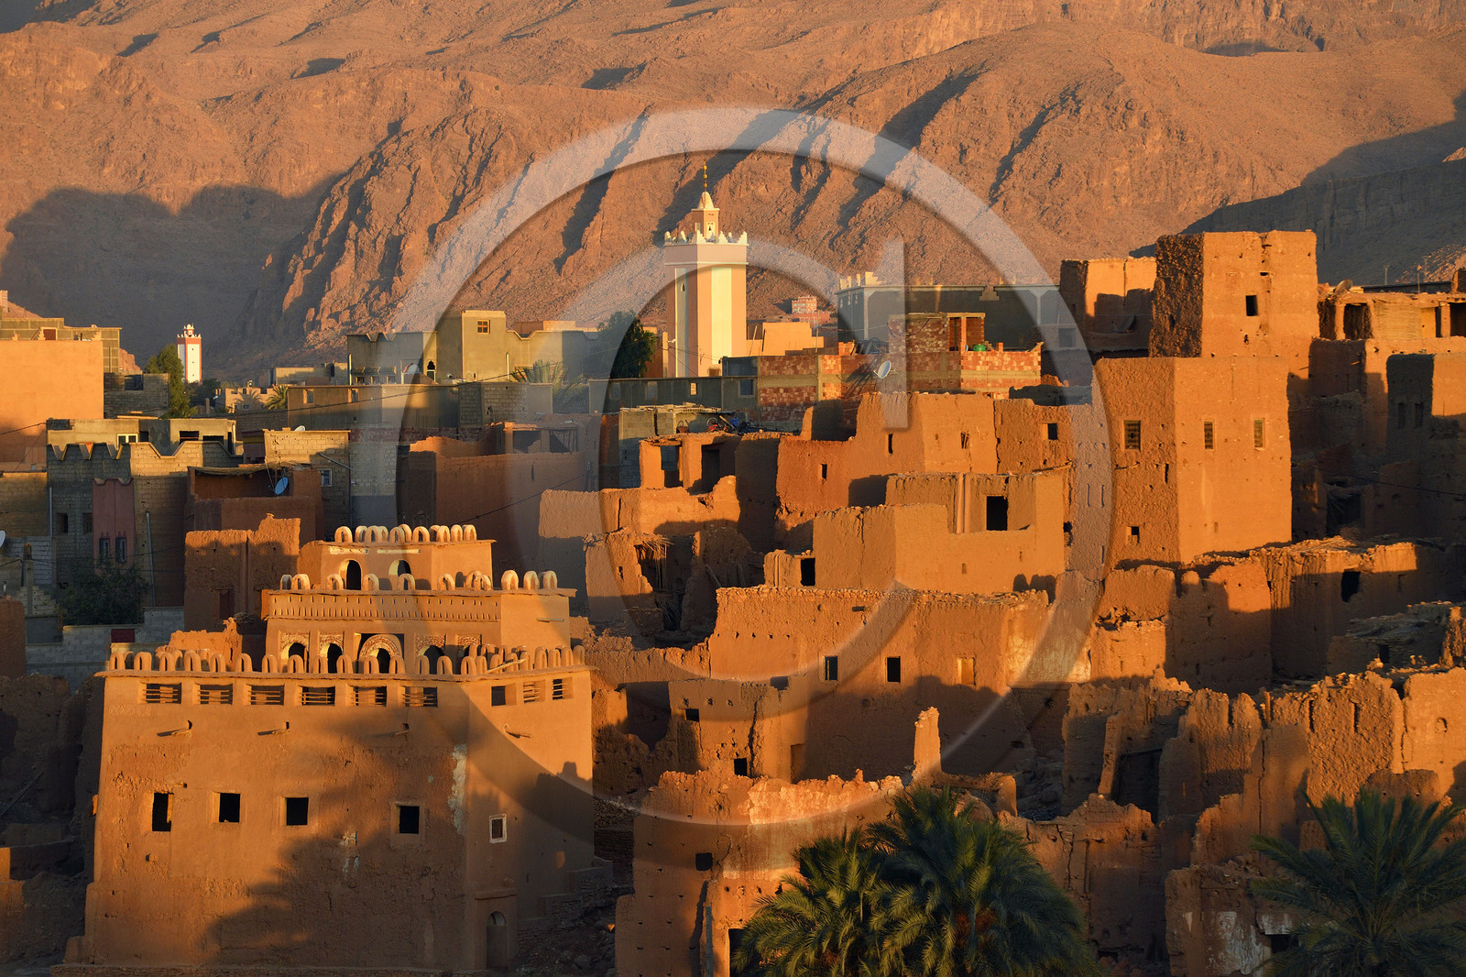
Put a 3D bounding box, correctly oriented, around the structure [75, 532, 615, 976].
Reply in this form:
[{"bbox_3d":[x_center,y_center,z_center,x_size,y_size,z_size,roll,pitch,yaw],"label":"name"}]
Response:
[{"bbox_3d":[-14.060,8.850,266.000,15.600,15.100,9.800,0,1,25],"label":"structure"}]

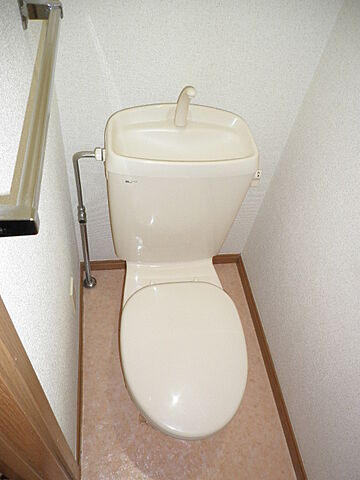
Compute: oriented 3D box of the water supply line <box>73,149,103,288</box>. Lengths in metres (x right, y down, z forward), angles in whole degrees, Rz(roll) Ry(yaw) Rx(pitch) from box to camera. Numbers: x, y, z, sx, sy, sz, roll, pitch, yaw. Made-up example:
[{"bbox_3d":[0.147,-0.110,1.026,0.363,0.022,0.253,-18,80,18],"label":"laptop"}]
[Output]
[{"bbox_3d":[-0.327,-0.038,1.385,0.113,0.738,0.057,-2,52,-10],"label":"water supply line"}]

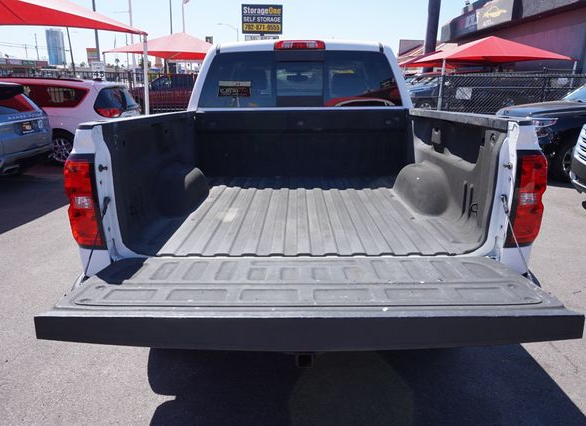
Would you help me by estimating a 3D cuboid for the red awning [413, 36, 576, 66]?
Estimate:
[{"bbox_3d":[7.087,-5.831,15.300,4.400,1.000,4.300,1,16,2],"label":"red awning"}]

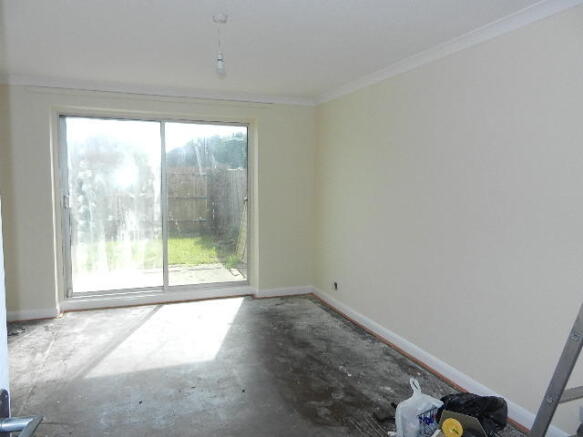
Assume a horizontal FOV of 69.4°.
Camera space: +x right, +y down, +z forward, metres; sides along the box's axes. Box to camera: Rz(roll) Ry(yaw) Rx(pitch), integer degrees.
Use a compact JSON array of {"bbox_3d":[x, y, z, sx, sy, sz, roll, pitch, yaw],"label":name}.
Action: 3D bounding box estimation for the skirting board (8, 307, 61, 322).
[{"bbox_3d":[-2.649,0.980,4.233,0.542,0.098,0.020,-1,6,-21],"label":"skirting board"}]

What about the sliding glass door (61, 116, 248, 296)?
[{"bbox_3d":[-1.481,-0.117,4.811,2.035,1.968,0.100,-1,6,-21],"label":"sliding glass door"}]

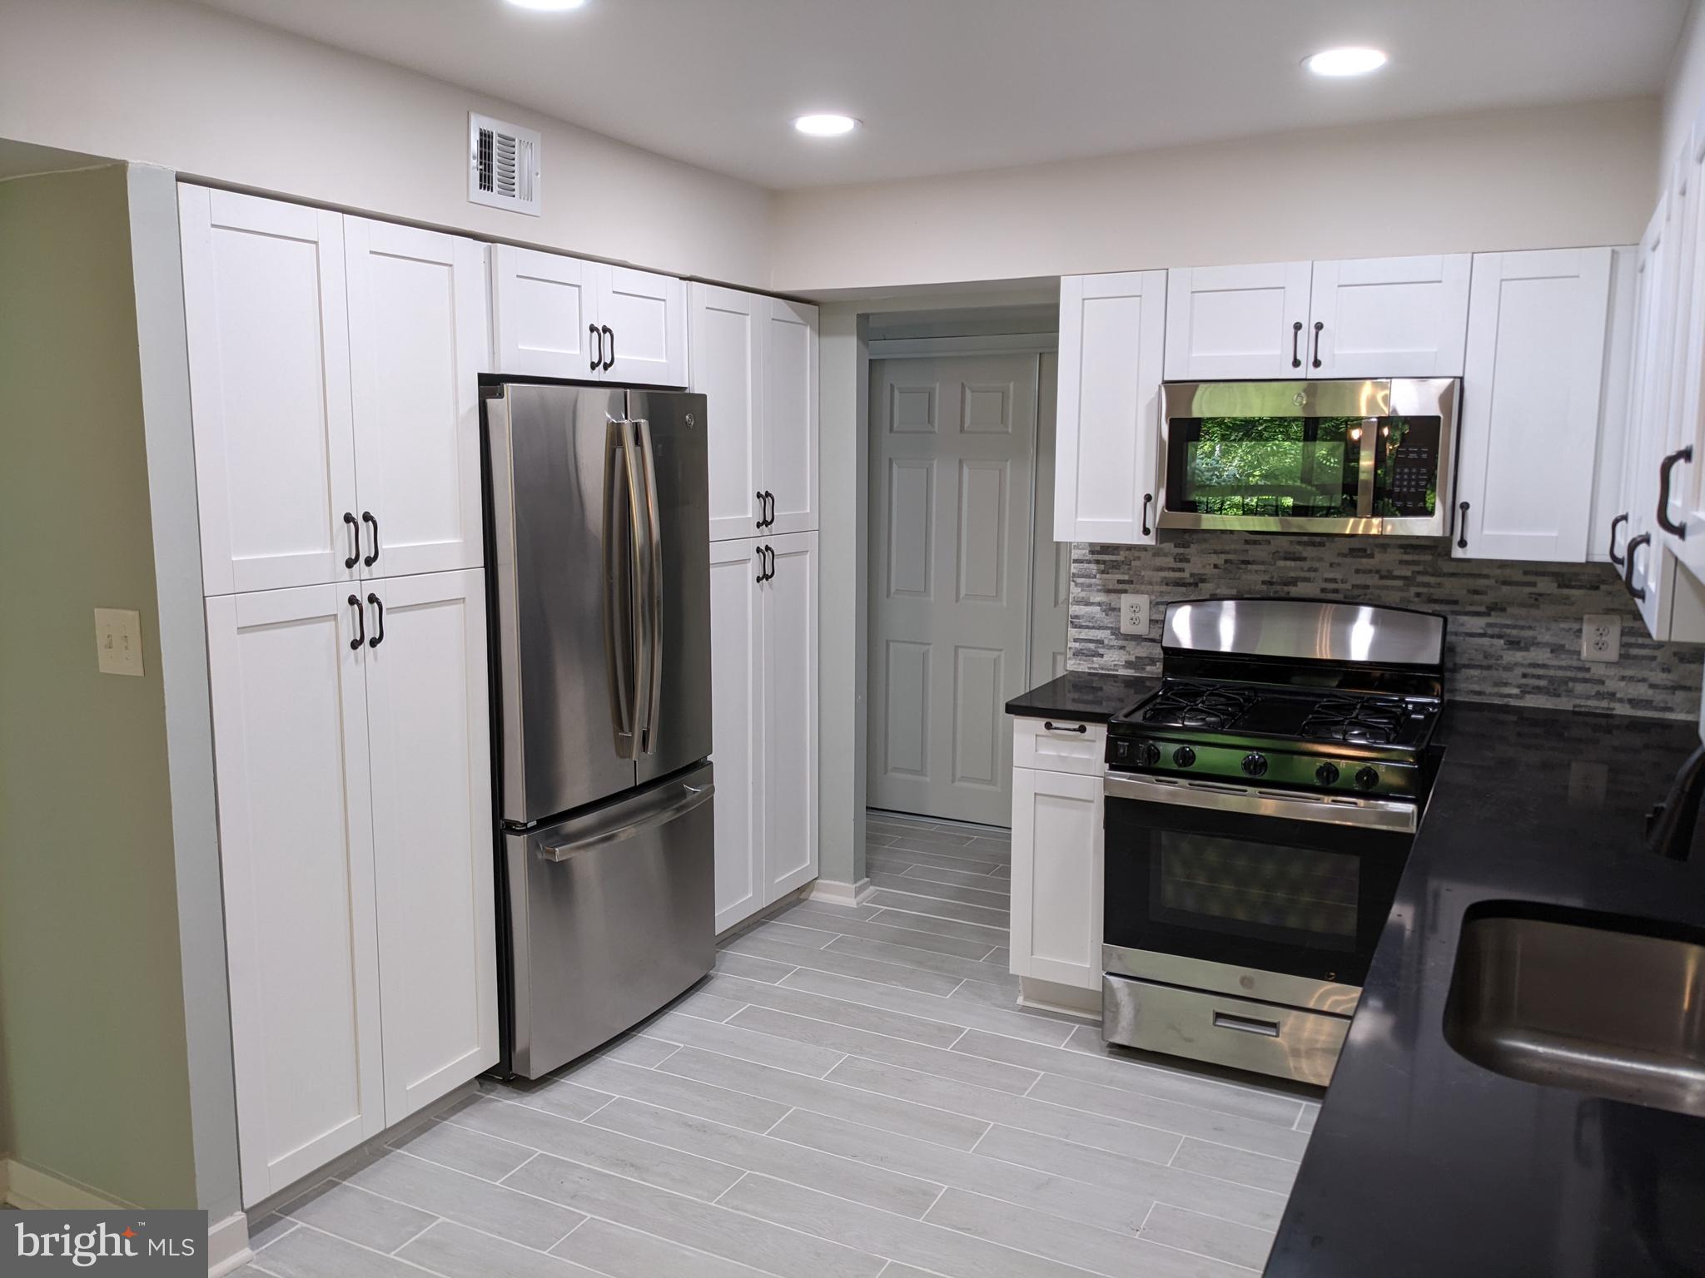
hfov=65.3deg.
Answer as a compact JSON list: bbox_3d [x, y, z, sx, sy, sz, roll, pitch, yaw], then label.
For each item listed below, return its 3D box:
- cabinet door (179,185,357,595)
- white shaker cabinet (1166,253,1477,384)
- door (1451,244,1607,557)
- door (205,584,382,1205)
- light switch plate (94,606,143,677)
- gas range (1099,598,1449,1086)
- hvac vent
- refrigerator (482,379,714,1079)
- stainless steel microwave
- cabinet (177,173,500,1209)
[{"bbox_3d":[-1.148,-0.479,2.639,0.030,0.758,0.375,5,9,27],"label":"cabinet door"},{"bbox_3d":[1.283,-0.859,3.659,0.763,0.300,0.322,5,9,27],"label":"white shaker cabinet"},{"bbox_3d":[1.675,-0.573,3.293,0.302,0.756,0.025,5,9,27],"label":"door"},{"bbox_3d":[-1.157,0.520,2.788,0.024,1.258,0.377,4,9,27],"label":"door"},{"bbox_3d":[-1.387,0.007,2.513,0.129,0.122,0.015,5,9,27],"label":"light switch plate"},{"bbox_3d":[1.169,0.527,3.676,0.760,1.199,0.720,4,9,27],"label":"gas range"},{"bbox_3d":[-0.812,-1.109,3.122,0.022,0.196,0.244,4,9,27],"label":"hvac vent"},{"bbox_3d":[-0.872,0.207,3.735,0.745,1.785,0.840,5,9,27],"label":"refrigerator"},{"bbox_3d":[1.268,-0.502,3.679,0.758,0.408,0.400,5,9,27],"label":"stainless steel microwave"},{"bbox_3d":[-1.327,0.144,3.041,0.620,2.116,0.765,4,9,27],"label":"cabinet"}]

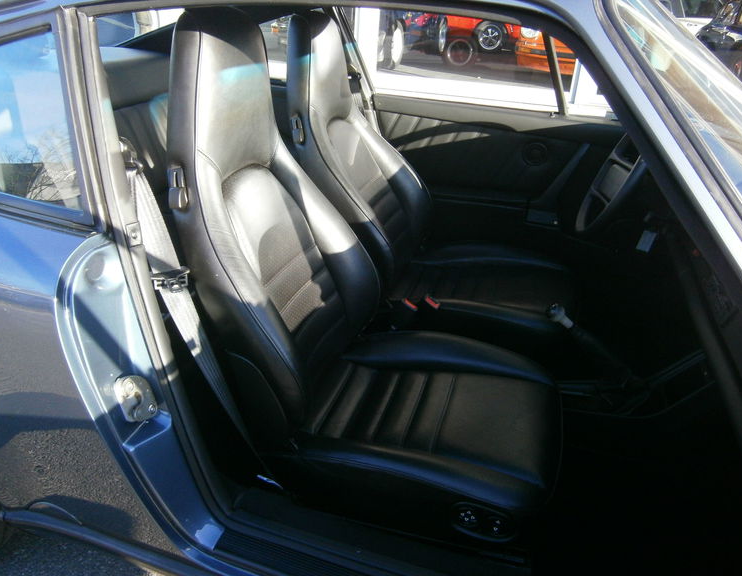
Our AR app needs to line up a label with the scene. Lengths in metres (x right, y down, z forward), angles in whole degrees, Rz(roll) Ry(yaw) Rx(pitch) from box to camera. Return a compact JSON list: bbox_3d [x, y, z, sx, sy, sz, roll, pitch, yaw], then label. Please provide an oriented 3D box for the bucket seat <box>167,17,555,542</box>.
[{"bbox_3d":[0.026,-0.060,1.296,0.900,0.992,0.510,9,25,11],"label":"bucket seat"}]

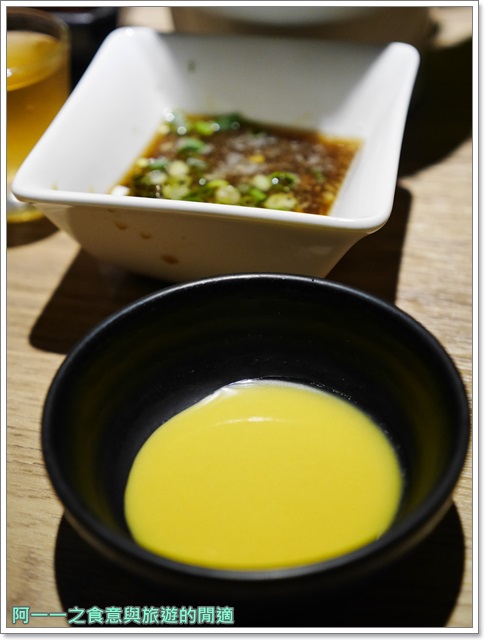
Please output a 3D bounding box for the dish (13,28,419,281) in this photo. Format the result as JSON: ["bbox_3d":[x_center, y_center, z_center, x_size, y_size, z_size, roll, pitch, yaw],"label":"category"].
[{"bbox_3d":[-0.003,-0.054,0.443,0.131,0.063,0.131,6,41,9],"label":"dish"}]

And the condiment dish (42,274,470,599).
[{"bbox_3d":[0.005,0.043,0.340,0.124,0.049,0.124,-2,41,0],"label":"condiment dish"}]

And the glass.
[{"bbox_3d":[-0.101,-0.085,0.475,0.065,0.073,0.065,-2,41,0],"label":"glass"}]

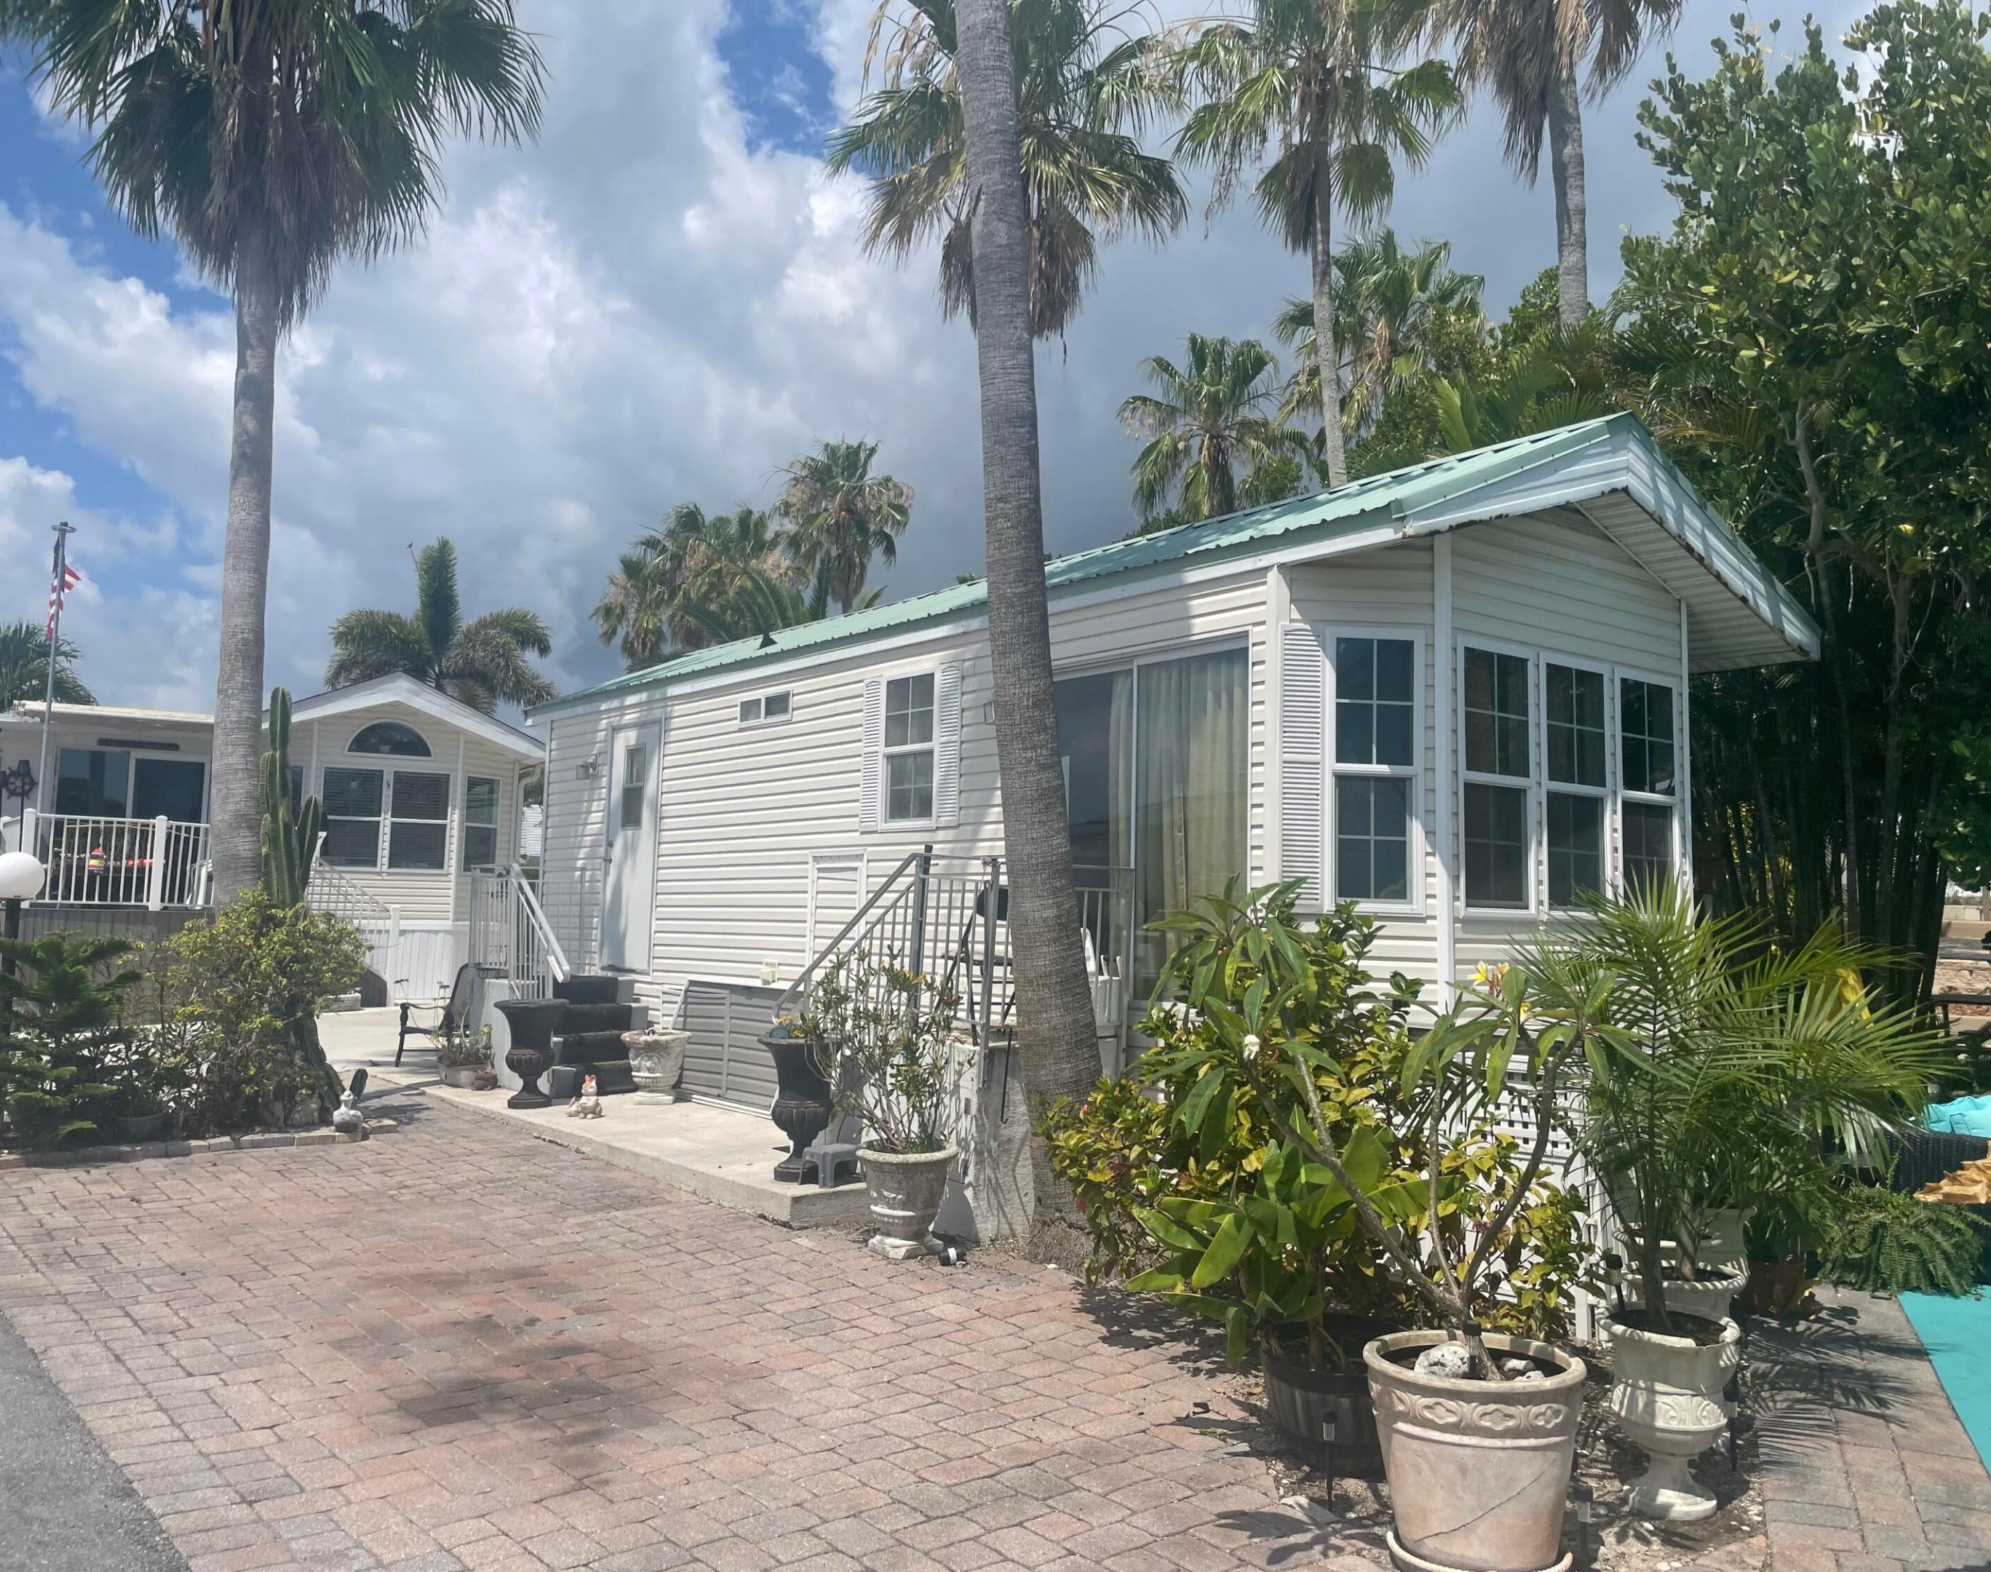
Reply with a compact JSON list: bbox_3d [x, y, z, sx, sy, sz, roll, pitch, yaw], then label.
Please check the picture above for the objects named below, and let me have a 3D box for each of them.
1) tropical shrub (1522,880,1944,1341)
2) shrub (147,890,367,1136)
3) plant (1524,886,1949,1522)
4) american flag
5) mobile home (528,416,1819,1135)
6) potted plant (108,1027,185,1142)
[{"bbox_3d":[2.020,0.808,4.400,1.150,1.180,1.100,-1,-6,25],"label":"tropical shrub"},{"bbox_3d":[-4.612,1.375,9.850,1.270,1.480,1.200,4,-6,-25],"label":"shrub"},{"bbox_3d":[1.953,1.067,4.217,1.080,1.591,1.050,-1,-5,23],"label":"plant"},{"bbox_3d":[-9.469,-1.991,16.000,0.360,1.050,0.300,5,-7,-31],"label":"american flag"},{"bbox_3d":[0.210,0.375,11.847,3.940,4.067,9.869,5,-6,-38],"label":"mobile home"},{"bbox_3d":[-5.108,1.799,9.502,0.453,0.664,0.450,4,-6,-28],"label":"potted plant"}]

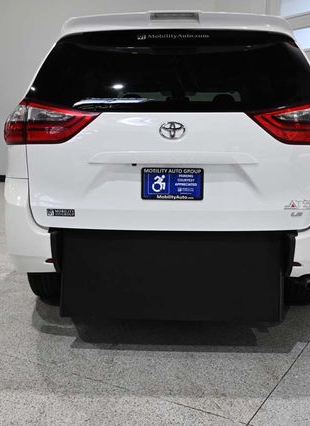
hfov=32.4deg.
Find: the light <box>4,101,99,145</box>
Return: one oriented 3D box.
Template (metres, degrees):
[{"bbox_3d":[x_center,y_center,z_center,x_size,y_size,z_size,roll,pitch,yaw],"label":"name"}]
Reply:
[{"bbox_3d":[-0.539,-0.476,2.783,0.530,0.220,0.230,1,10,3],"label":"light"}]

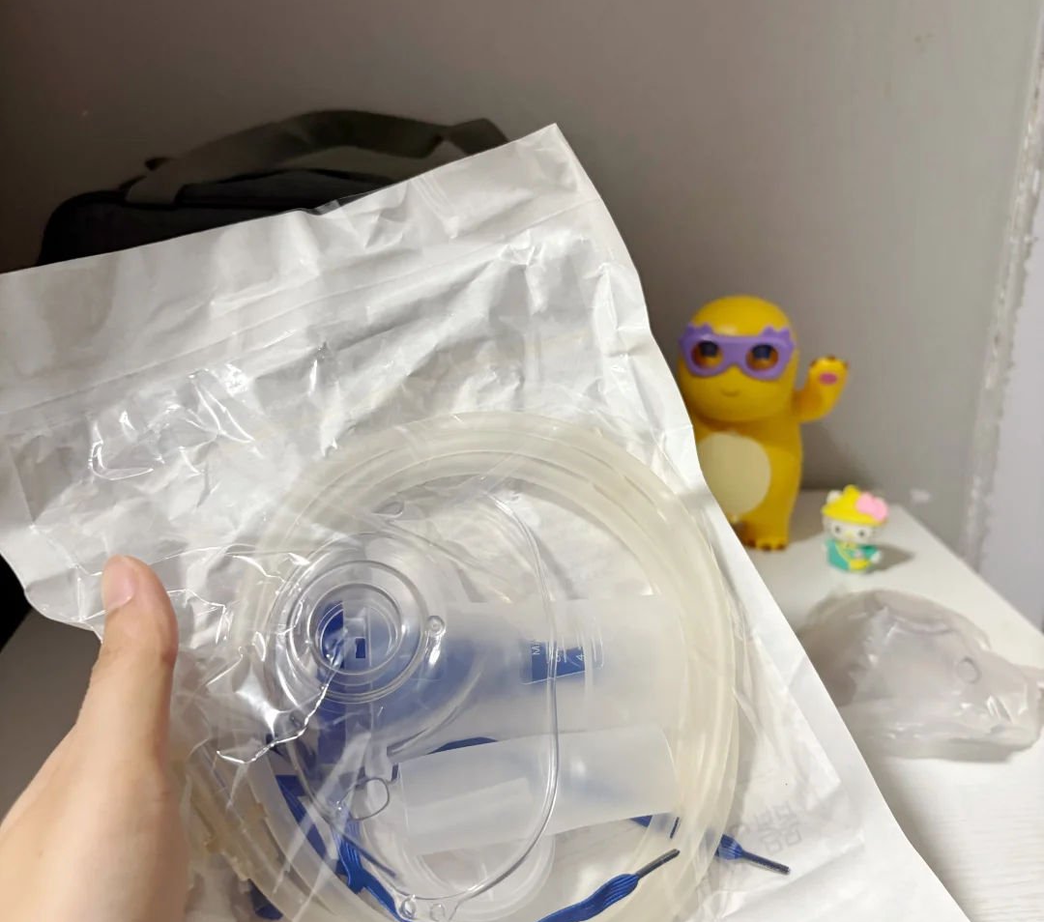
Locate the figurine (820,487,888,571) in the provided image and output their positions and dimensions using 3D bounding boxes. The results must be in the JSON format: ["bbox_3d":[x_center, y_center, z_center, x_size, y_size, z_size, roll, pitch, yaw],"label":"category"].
[{"bbox_3d":[0.191,0.037,0.593,0.037,0.042,0.030,10,23,25],"label":"figurine"}]

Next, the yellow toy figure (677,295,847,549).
[{"bbox_3d":[0.143,-0.030,0.625,0.100,0.144,0.080,7,21,18],"label":"yellow toy figure"}]

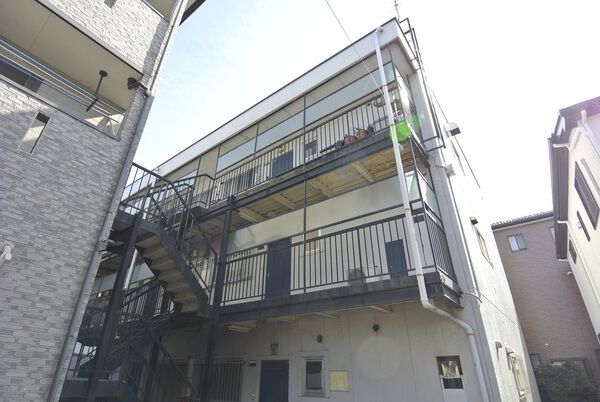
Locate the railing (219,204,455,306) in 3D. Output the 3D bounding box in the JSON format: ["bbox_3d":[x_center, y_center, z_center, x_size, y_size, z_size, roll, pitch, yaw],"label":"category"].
[{"bbox_3d":[0.456,1.473,6.265,4.802,0.994,1.251,-20,-35,32],"label":"railing"}]

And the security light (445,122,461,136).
[{"bbox_3d":[4.479,-2.132,8.800,0.340,0.294,0.294,-20,-35,32],"label":"security light"}]

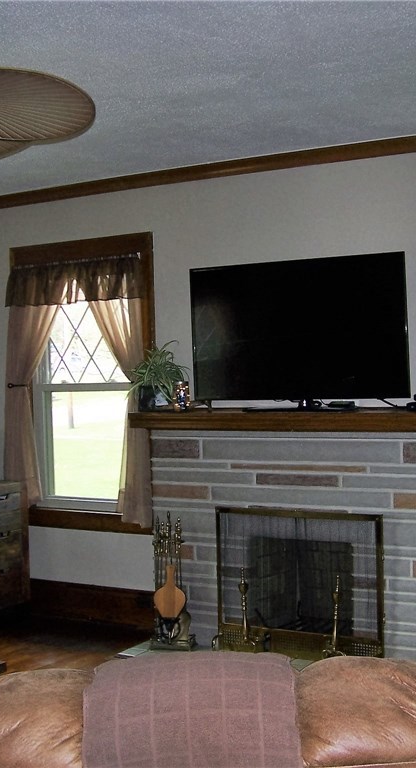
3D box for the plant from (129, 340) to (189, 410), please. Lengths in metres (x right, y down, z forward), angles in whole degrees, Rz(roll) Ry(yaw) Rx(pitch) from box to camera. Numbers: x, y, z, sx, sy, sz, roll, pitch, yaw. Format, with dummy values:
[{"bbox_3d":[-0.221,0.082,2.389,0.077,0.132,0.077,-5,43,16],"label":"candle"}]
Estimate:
[{"bbox_3d":[-0.259,-0.044,5.416,0.290,0.360,0.280,-1,1,0],"label":"plant"}]

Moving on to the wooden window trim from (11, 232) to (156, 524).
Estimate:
[{"bbox_3d":[-0.735,-0.006,5.923,0.990,1.630,0.090,-1,1,31],"label":"wooden window trim"}]

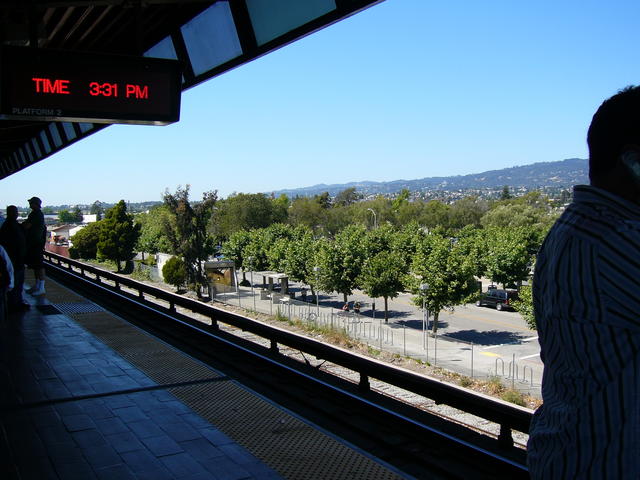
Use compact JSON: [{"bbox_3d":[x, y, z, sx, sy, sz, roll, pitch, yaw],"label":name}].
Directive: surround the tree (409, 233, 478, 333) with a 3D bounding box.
[{"bbox_3d":[8.704,3.033,45.607,4.910,7.130,4.770,0,3,0],"label":"tree"}]

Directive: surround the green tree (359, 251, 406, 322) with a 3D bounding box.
[{"bbox_3d":[4.911,3.640,50.758,3.770,5.640,3.770,-1,3,6],"label":"green tree"}]

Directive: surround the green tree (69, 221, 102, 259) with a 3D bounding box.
[{"bbox_3d":[-42.316,-0.045,117.271,6.520,6.970,6.320,0,3,0],"label":"green tree"}]

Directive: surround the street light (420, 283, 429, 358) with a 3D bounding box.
[{"bbox_3d":[6.604,4.863,40.896,0.500,4.210,0.500,-1,3,9],"label":"street light"}]

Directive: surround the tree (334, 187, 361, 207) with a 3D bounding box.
[{"bbox_3d":[8.957,-9.948,210.111,8.700,14.810,8.700,-1,3,2],"label":"tree"}]

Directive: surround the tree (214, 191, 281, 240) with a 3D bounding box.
[{"bbox_3d":[-15.898,-3.917,139.963,14.710,12.710,14.270,0,3,0],"label":"tree"}]

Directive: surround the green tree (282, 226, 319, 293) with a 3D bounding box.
[{"bbox_3d":[-1.838,2.324,60.982,3.380,7.190,3.280,0,3,0],"label":"green tree"}]

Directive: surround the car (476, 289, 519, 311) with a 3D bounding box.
[{"bbox_3d":[15.428,5.050,56.233,1.820,1.700,4.500,-3,4,-26],"label":"car"}]

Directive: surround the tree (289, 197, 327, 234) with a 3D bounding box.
[{"bbox_3d":[-2.704,-3.485,139.982,8.220,11.850,7.970,0,3,0],"label":"tree"}]

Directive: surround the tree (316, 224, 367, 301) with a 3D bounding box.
[{"bbox_3d":[1.900,2.423,56.718,4.270,7.550,4.270,-1,3,2],"label":"tree"}]

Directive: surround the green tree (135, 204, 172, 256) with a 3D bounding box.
[{"bbox_3d":[-28.885,-1.315,113.625,6.670,9.830,6.470,0,3,0],"label":"green tree"}]

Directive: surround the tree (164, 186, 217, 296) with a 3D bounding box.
[{"bbox_3d":[-13.495,0.253,67.574,5.460,11.420,5.460,-2,3,-11],"label":"tree"}]

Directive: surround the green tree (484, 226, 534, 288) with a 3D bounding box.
[{"bbox_3d":[16.785,2.302,57.235,4.450,7.010,4.450,0,3,16],"label":"green tree"}]

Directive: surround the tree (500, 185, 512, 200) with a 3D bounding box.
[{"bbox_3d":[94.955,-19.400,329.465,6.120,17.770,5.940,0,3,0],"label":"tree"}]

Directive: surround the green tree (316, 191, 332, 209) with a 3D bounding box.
[{"bbox_3d":[1.409,-8.218,195.151,5.500,13.390,5.500,-1,3,0],"label":"green tree"}]

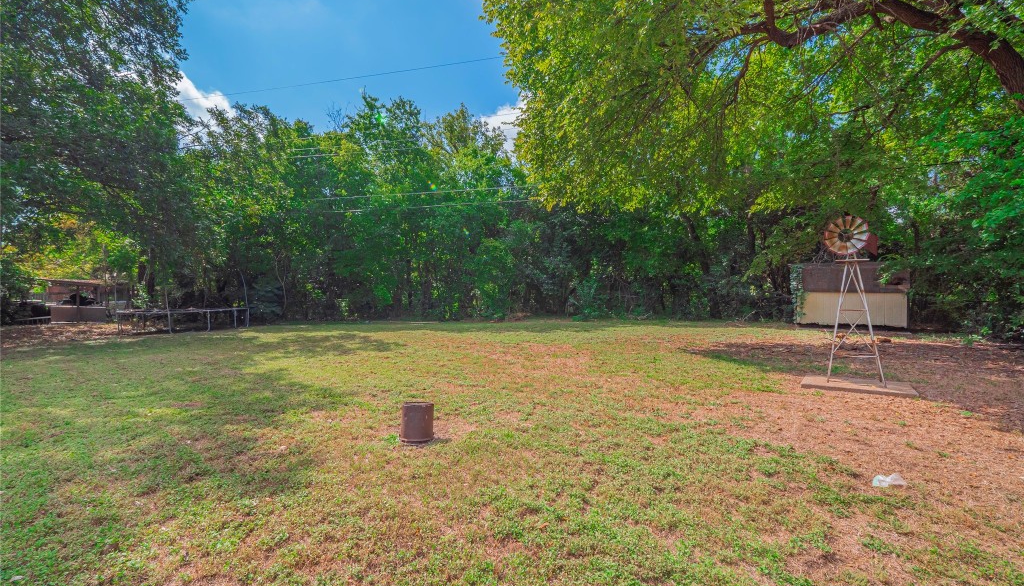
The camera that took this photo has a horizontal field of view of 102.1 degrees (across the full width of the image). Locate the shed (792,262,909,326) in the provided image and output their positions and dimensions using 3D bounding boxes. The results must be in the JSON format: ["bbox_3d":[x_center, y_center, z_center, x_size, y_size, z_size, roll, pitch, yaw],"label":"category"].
[{"bbox_3d":[16.000,0.050,19.900,4.000,3.000,2.500,0,0,27],"label":"shed"}]

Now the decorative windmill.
[{"bbox_3d":[5.650,0.100,6.770,1.020,2.700,0.760,0,0,-29],"label":"decorative windmill"}]

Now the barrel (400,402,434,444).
[{"bbox_3d":[-0.980,1.330,4.310,0.340,0.370,0.340,1,-3,0],"label":"barrel"}]

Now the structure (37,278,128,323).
[{"bbox_3d":[-23.600,0.420,22.800,2.900,2.400,3.700,0,0,41],"label":"structure"}]

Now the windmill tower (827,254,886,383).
[{"bbox_3d":[5.570,0.450,6.730,0.650,2.000,0.650,0,0,34],"label":"windmill tower"}]

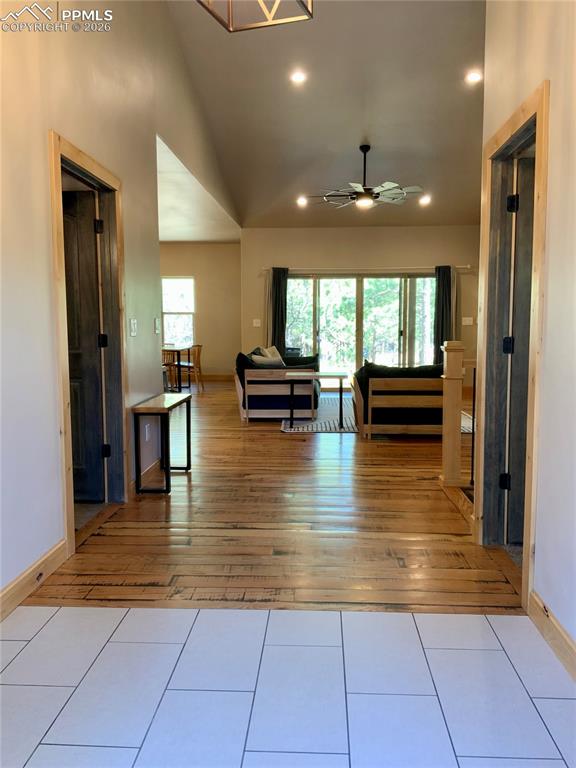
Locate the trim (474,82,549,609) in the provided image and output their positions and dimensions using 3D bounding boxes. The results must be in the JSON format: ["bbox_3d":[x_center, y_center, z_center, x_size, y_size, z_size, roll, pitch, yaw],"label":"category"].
[{"bbox_3d":[1.077,-0.132,3.021,0.150,2.145,0.910,0,6,3],"label":"trim"}]

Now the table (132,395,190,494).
[{"bbox_3d":[-0.953,0.443,4.991,0.255,0.622,0.800,0,6,3],"label":"table"}]

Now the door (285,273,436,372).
[{"bbox_3d":[1.227,-0.872,10.939,3.000,2.020,0.130,0,6,3],"label":"door"}]

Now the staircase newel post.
[{"bbox_3d":[1.231,0.219,4.825,0.160,1.080,0.160,0,6,3],"label":"staircase newel post"}]

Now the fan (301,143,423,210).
[{"bbox_3d":[0.998,-2.667,8.283,1.520,0.780,1.520,0,6,3],"label":"fan"}]

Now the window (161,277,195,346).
[{"bbox_3d":[-2.156,-1.391,12.702,0.700,1.430,0.110,0,6,3],"label":"window"}]

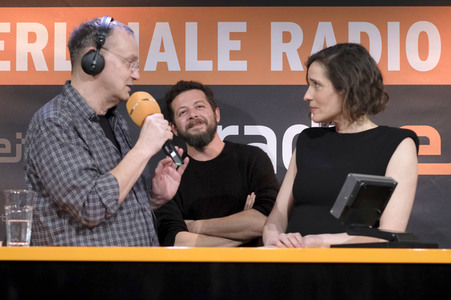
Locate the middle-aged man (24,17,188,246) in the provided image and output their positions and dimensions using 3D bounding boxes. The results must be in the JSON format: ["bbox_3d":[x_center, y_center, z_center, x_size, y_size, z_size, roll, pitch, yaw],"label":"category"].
[{"bbox_3d":[-0.377,0.455,2.039,0.480,1.760,0.500,-2,-4,27],"label":"middle-aged man"}]

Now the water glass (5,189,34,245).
[{"bbox_3d":[-0.559,0.185,1.795,0.080,0.150,0.080,0,-4,0],"label":"water glass"}]

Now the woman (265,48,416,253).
[{"bbox_3d":[0.364,0.498,2.041,0.460,1.680,0.380,-2,-5,29],"label":"woman"}]

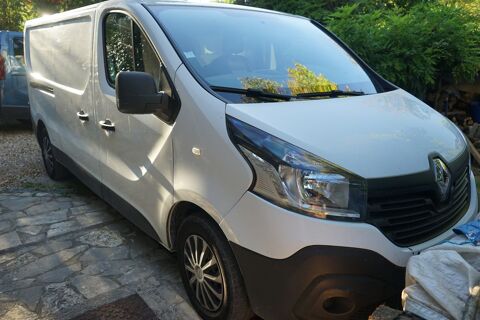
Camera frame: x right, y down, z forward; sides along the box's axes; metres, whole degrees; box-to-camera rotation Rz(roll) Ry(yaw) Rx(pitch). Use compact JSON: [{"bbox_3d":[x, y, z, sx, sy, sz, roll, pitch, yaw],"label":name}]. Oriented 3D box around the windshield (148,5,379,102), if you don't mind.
[{"bbox_3d":[0.352,-0.725,2.498,1.550,0.200,1.080,-12,49,-38],"label":"windshield"}]

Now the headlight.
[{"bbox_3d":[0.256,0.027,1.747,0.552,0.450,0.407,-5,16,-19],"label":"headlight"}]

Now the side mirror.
[{"bbox_3d":[-0.526,-0.348,2.042,0.250,0.270,0.230,-12,20,-38],"label":"side mirror"}]

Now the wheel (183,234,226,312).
[{"bbox_3d":[-0.174,0.647,2.200,0.150,0.435,0.435,-11,19,-35],"label":"wheel"}]

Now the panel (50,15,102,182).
[{"bbox_3d":[-1.425,-0.531,3.349,0.200,1.410,1.180,-12,20,-38],"label":"panel"}]

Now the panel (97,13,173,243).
[{"bbox_3d":[-0.686,-0.261,2.495,0.200,1.460,1.220,-12,20,-38],"label":"panel"}]

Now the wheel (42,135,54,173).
[{"bbox_3d":[-2.397,-0.081,4.806,0.160,0.430,0.430,-12,20,-38],"label":"wheel"}]

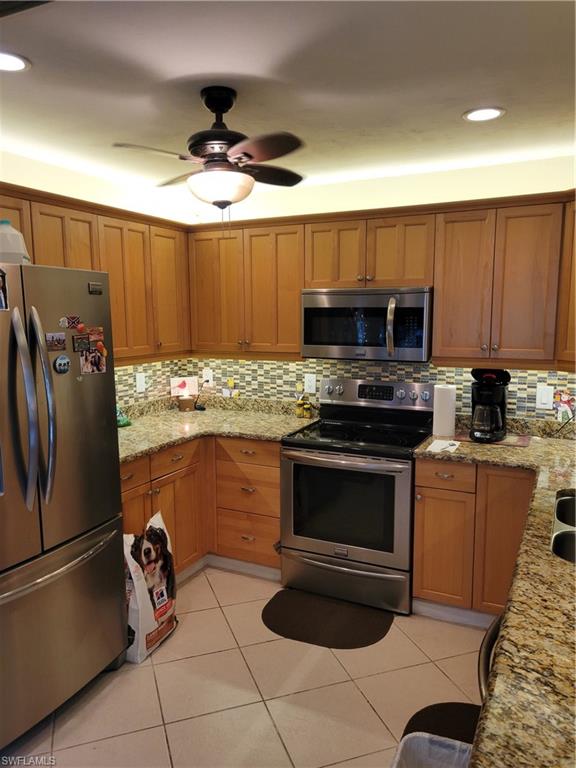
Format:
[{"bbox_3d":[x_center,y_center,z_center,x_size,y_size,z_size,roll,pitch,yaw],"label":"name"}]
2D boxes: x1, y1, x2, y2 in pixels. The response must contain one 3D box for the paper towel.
[{"bbox_3d":[0.891,0.150,3.268,0.120,0.286,0.120,3,8,27],"label":"paper towel"}]

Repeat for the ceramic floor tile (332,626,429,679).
[{"bbox_3d":[0.415,1.289,2.821,0.407,0.012,0.407,-3,7,-19],"label":"ceramic floor tile"}]

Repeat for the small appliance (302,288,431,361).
[{"bbox_3d":[0.493,-0.356,3.419,0.757,0.410,0.405,3,8,27],"label":"small appliance"}]

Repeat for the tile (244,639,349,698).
[{"bbox_3d":[0.026,1.308,2.687,0.407,0.012,0.407,-3,7,-19],"label":"tile"}]

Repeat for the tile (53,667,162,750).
[{"bbox_3d":[-0.750,1.340,2.408,0.407,0.012,0.407,-3,8,-19],"label":"tile"}]

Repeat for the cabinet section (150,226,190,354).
[{"bbox_3d":[-0.879,-0.597,3.738,0.318,0.767,0.380,3,8,26],"label":"cabinet section"}]

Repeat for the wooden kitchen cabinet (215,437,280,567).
[{"bbox_3d":[-0.105,0.699,3.742,0.467,0.818,0.605,3,8,26],"label":"wooden kitchen cabinet"}]

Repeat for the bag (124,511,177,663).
[{"bbox_3d":[-0.724,0.982,2.861,0.185,0.600,0.375,2,7,19],"label":"bag"}]

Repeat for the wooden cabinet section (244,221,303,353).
[{"bbox_3d":[-0.021,-0.599,3.709,0.415,0.767,0.318,3,8,26],"label":"wooden cabinet section"}]

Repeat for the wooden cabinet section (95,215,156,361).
[{"bbox_3d":[-1.056,-0.550,3.377,0.318,0.767,0.430,3,8,26],"label":"wooden cabinet section"}]

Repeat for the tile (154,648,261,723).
[{"bbox_3d":[-0.363,1.327,2.554,0.407,0.012,0.407,-3,7,-19],"label":"tile"}]

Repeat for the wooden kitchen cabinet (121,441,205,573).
[{"bbox_3d":[-0.981,0.717,3.303,0.610,0.760,0.830,3,8,27],"label":"wooden kitchen cabinet"}]

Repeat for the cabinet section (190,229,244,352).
[{"bbox_3d":[-0.396,-0.619,3.890,0.418,0.767,0.318,3,8,26],"label":"cabinet section"}]

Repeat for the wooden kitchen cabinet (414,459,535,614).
[{"bbox_3d":[1.054,0.728,3.141,0.568,0.760,0.625,3,8,27],"label":"wooden kitchen cabinet"}]

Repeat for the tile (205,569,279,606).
[{"bbox_3d":[-0.244,1.206,3.445,0.407,0.012,0.407,-3,8,-19],"label":"tile"}]

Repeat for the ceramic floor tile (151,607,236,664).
[{"bbox_3d":[-0.497,1.273,2.927,0.407,0.012,0.407,-3,8,-19],"label":"ceramic floor tile"}]

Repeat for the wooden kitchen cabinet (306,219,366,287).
[{"bbox_3d":[0.344,-0.766,3.491,0.387,0.383,0.328,3,8,27],"label":"wooden kitchen cabinet"}]

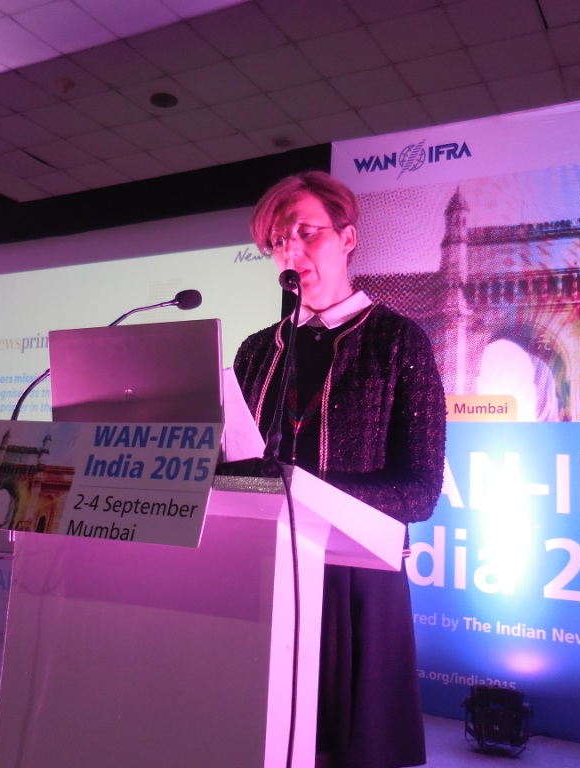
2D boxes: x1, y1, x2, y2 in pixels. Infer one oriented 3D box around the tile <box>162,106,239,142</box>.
[{"bbox_3d":[-0.879,-2.553,7.276,0.595,0.020,0.595,-1,-7,28],"label":"tile"}]

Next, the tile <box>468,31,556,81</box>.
[{"bbox_3d":[1.778,-2.597,5.883,0.595,0.020,0.595,-1,-7,28],"label":"tile"}]

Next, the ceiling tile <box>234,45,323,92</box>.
[{"bbox_3d":[-0.094,-2.642,6.201,0.600,0.020,0.600,-1,-7,27],"label":"ceiling tile"}]

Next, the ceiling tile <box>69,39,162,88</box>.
[{"bbox_3d":[-1.435,-2.690,6.227,0.600,0.020,0.600,-1,-7,27],"label":"ceiling tile"}]

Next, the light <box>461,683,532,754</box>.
[{"bbox_3d":[0.905,1.412,3.152,0.275,0.250,0.220,-1,-7,28],"label":"light"}]

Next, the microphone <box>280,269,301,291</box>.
[{"bbox_3d":[-0.001,-0.164,1.160,0.035,0.035,0.045,3,11,-9],"label":"microphone"}]

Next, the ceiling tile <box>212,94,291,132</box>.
[{"bbox_3d":[-0.350,-2.565,7.006,0.600,0.020,0.600,-1,-7,27],"label":"ceiling tile"}]

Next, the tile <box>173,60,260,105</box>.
[{"bbox_3d":[-0.633,-2.634,6.472,0.600,0.025,0.600,-1,-7,28],"label":"tile"}]

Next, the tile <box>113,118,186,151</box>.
[{"bbox_3d":[-1.414,-2.545,7.561,0.600,0.020,0.600,-1,-7,27],"label":"tile"}]

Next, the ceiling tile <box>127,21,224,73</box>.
[{"bbox_3d":[-0.910,-2.701,5.944,0.600,0.025,0.600,-1,-7,28],"label":"ceiling tile"}]

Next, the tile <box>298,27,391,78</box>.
[{"bbox_3d":[0.437,-2.644,5.912,0.595,0.020,0.595,-1,-7,28],"label":"tile"}]

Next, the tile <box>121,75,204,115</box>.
[{"bbox_3d":[-1.157,-2.617,6.748,0.595,0.020,0.595,-1,-7,28],"label":"tile"}]

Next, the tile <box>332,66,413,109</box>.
[{"bbox_3d":[0.715,-2.579,6.440,0.595,0.020,0.595,-1,-7,28],"label":"tile"}]

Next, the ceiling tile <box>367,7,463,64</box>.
[{"bbox_3d":[0.963,-2.661,5.639,0.600,0.025,0.600,-1,-7,28],"label":"ceiling tile"}]

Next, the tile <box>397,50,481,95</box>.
[{"bbox_3d":[1.246,-2.588,6.162,0.595,0.020,0.595,-1,-7,28],"label":"tile"}]

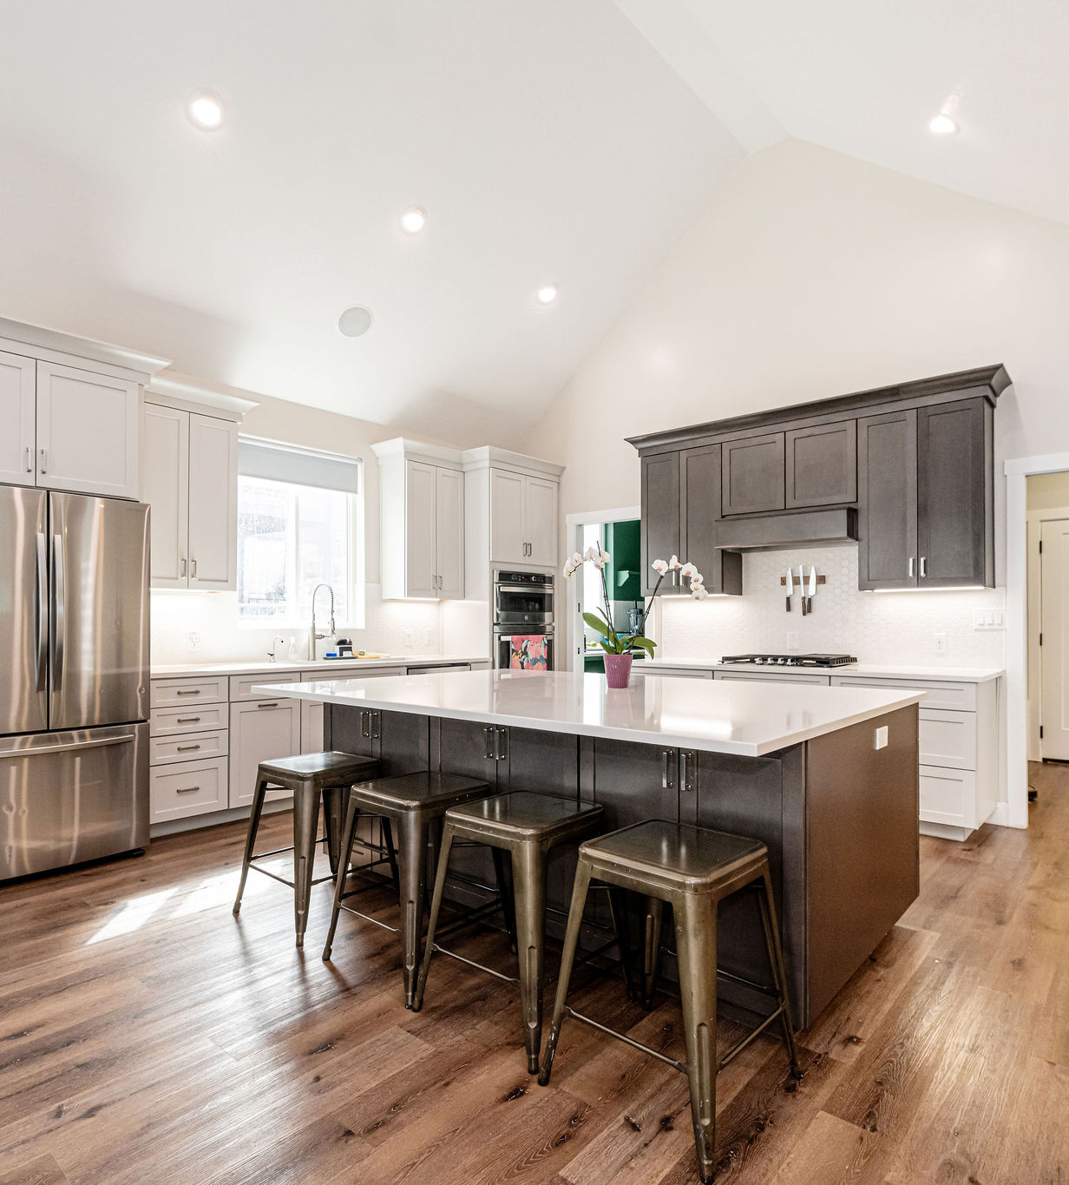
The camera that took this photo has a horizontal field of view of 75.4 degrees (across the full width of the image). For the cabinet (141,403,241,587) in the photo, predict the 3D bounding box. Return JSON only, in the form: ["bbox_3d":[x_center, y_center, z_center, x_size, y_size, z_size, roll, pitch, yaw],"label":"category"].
[{"bbox_3d":[-2.258,-0.557,4.337,0.350,1.090,0.620,-2,-3,41],"label":"cabinet"}]

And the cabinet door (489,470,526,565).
[{"bbox_3d":[-0.217,-0.613,5.682,0.025,0.749,0.395,-2,-2,42],"label":"cabinet door"}]

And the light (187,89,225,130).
[{"bbox_3d":[-1.638,-2.406,3.444,0.170,0.030,0.170,2,-40,-49],"label":"light"}]

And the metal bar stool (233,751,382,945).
[{"bbox_3d":[-0.891,1.020,2.883,0.475,0.608,0.475,-2,-3,37],"label":"metal bar stool"}]

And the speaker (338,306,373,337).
[{"bbox_3d":[-1.249,-1.894,4.820,0.240,0.030,0.240,2,-40,-49],"label":"speaker"}]

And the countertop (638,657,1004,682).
[{"bbox_3d":[1.672,0.491,4.506,2.260,0.033,0.648,-2,-2,42],"label":"countertop"}]

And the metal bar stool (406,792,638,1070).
[{"bbox_3d":[-0.032,0.993,2.180,0.475,0.608,0.475,-2,-3,41],"label":"metal bar stool"}]

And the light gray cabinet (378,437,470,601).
[{"bbox_3d":[-0.893,-0.542,5.528,0.410,1.187,0.695,-2,-2,42],"label":"light gray cabinet"}]

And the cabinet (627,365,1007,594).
[{"bbox_3d":[1.707,-0.582,4.587,2.395,1.200,0.480,-2,-2,42],"label":"cabinet"}]

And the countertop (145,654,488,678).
[{"bbox_3d":[-1.409,0.491,4.772,0.645,0.032,2.510,-2,-2,42],"label":"countertop"}]

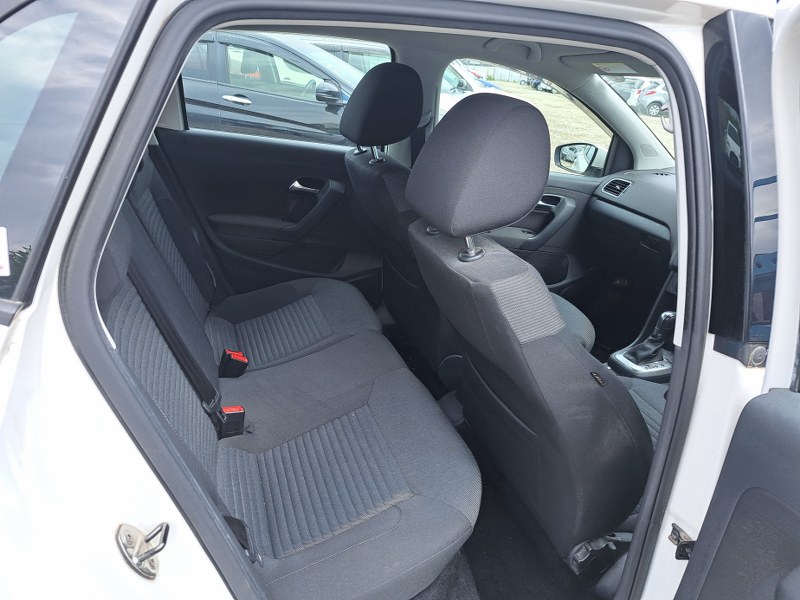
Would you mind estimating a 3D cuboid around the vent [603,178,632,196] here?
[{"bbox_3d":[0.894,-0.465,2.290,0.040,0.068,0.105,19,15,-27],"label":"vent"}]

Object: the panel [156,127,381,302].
[{"bbox_3d":[-0.412,-0.265,1.975,0.770,0.670,0.100,-5,24,-19],"label":"panel"}]

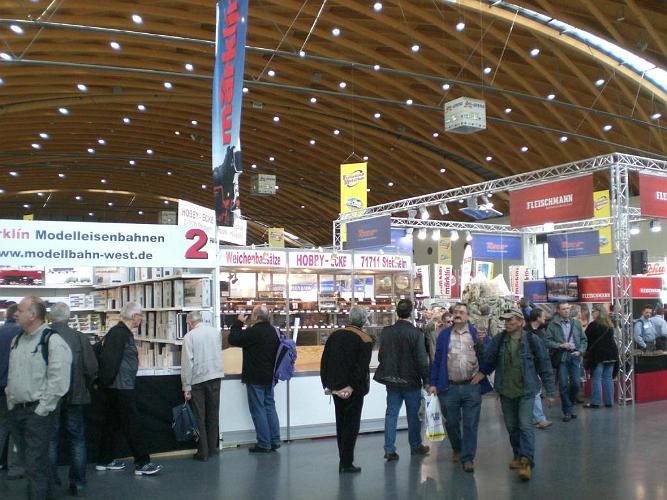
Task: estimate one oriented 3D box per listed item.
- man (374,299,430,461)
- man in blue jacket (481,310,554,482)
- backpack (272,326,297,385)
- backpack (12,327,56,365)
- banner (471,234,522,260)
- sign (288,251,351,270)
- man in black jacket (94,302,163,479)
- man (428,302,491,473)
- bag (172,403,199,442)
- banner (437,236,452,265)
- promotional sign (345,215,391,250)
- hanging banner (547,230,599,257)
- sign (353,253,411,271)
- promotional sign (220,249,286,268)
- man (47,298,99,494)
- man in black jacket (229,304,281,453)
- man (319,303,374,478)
[{"bbox_3d":[0.815,1.512,8.650,0.570,1.800,0.450,-1,-5,14],"label":"man"},{"bbox_3d":[1.942,1.484,7.711,0.740,1.729,0.500,-1,-4,14],"label":"man in blue jacket"},{"bbox_3d":[-0.586,1.269,8.850,0.240,0.600,0.300,-3,-5,32],"label":"backpack"},{"bbox_3d":[-2.566,0.892,6.500,0.340,0.460,0.300,-3,-5,38],"label":"backpack"},{"bbox_3d":[5.522,-0.091,24.800,2.150,0.820,0.040,2,-5,-28],"label":"banner"},{"bbox_3d":[-0.164,0.150,9.758,0.926,0.250,0.030,2,-4,-27],"label":"sign"},{"bbox_3d":[-2.198,1.469,7.850,0.620,1.760,0.500,2,-5,-23],"label":"man in black jacket"},{"bbox_3d":[1.380,1.479,8.088,0.640,1.793,0.420,-1,-4,10],"label":"man"},{"bbox_3d":[-1.704,1.992,8.430,0.260,0.430,0.150,0,-4,6],"label":"bag"},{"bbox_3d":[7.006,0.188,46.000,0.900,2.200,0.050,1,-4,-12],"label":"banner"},{"bbox_3d":[0.960,-0.468,20.425,0.030,0.800,2.450,2,-4,-27],"label":"promotional sign"},{"bbox_3d":[7.704,-0.177,23.600,0.040,0.780,2.200,2,-5,-27],"label":"hanging banner"},{"bbox_3d":[0.676,0.174,10.202,0.940,0.230,0.040,2,-5,-28],"label":"sign"},{"bbox_3d":[-1.016,0.112,9.296,0.940,0.230,0.040,2,-5,-28],"label":"promotional sign"},{"bbox_3d":[-2.552,1.415,7.134,0.540,1.802,0.360,3,-5,-36],"label":"man"},{"bbox_3d":[-0.938,1.555,8.966,0.500,1.771,0.500,-3,-5,37],"label":"man in black jacket"},{"bbox_3d":[0.150,1.480,7.850,0.520,1.750,0.420,-3,-5,30],"label":"man"}]

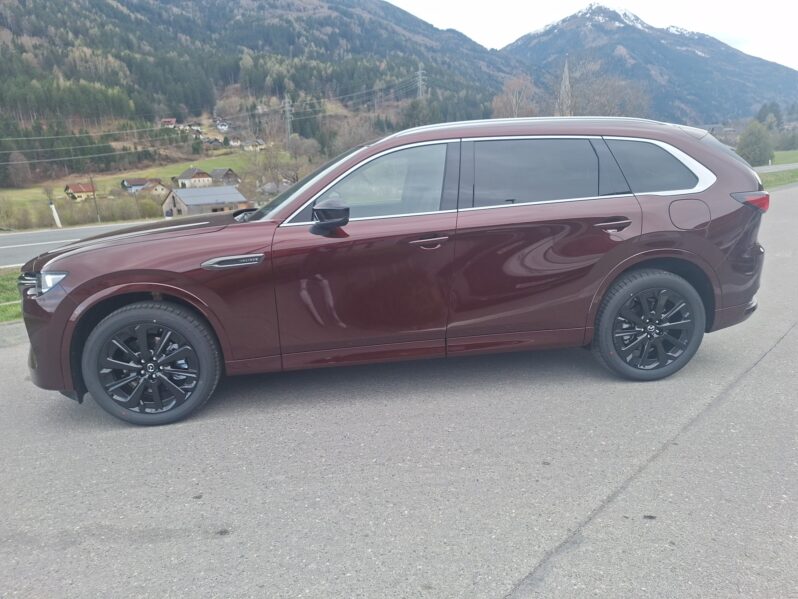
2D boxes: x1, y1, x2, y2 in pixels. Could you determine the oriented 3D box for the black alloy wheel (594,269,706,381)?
[{"bbox_3d":[1.633,0.169,3.525,0.743,0.743,0.240,-4,15,-6],"label":"black alloy wheel"}]

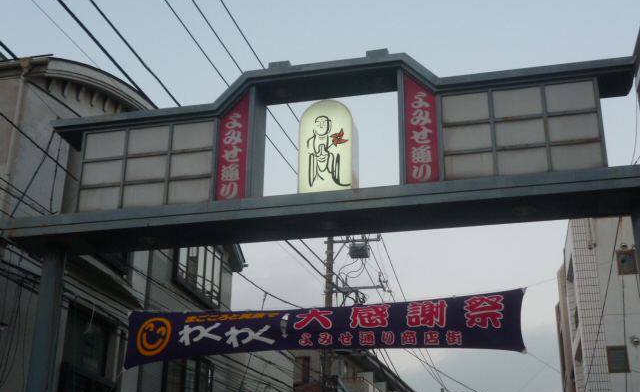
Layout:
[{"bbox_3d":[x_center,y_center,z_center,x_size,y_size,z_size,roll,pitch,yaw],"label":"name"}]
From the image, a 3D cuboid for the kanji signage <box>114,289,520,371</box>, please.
[{"bbox_3d":[-0.048,1.597,10.489,4.810,0.730,0.100,-5,-22,13],"label":"kanji signage"}]

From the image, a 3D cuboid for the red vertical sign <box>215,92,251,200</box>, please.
[{"bbox_3d":[-1.088,-0.632,11.208,0.376,1.464,0.120,-5,-22,13],"label":"red vertical sign"}]

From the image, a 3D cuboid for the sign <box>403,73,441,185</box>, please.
[{"bbox_3d":[1.223,-0.830,10.690,0.376,1.464,0.120,-5,-22,13],"label":"sign"}]

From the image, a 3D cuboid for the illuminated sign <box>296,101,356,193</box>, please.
[{"bbox_3d":[0.115,-0.540,11.089,0.660,1.250,0.450,-5,-22,13],"label":"illuminated sign"}]

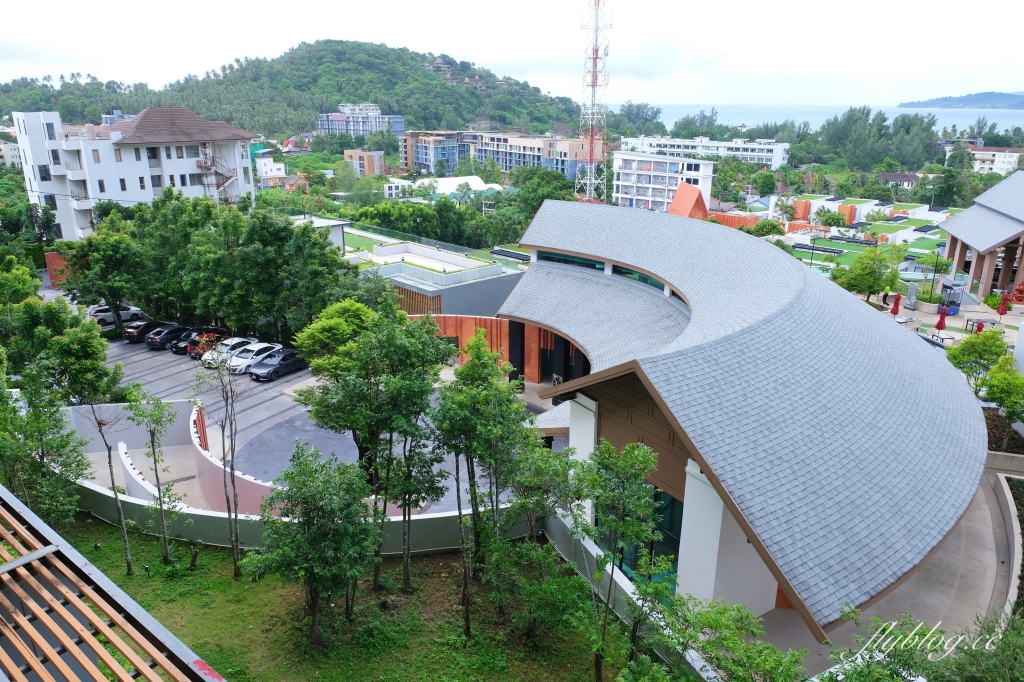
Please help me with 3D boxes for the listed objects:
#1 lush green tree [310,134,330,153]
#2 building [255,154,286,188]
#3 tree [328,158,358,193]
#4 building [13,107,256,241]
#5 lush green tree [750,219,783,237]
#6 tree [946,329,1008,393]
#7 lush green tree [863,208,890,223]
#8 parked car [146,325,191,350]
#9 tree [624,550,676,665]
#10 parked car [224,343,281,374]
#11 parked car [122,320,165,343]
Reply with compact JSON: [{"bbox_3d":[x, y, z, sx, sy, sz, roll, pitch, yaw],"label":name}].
[{"bbox_3d":[-112.544,-115.768,400.000,11.880,10.150,11.280,-5,20,-14],"label":"lush green tree"},{"bbox_3d":[-81.387,-58.022,228.093,8.600,11.000,8.000,-12,23,-32],"label":"building"},{"bbox_3d":[-57.116,-56.096,232.000,9.580,11.620,9.100,-4,20,-13],"label":"tree"},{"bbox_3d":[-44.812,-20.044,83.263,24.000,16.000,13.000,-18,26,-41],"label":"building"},{"bbox_3d":[33.504,-14.481,89.484,4.460,3.160,4.460,0,19,0],"label":"lush green tree"},{"bbox_3d":[25.992,1.261,38.103,3.460,4.010,3.460,0,19,0],"label":"tree"},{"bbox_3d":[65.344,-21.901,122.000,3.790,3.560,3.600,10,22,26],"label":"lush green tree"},{"bbox_3d":[-27.628,-0.501,56.105,1.780,1.460,4.500,12,22,30],"label":"parked car"},{"bbox_3d":[5.058,10.420,26.459,2.000,5.300,2.000,0,19,0],"label":"tree"},{"bbox_3d":[-20.265,1.221,53.870,1.730,1.480,4.200,12,22,30],"label":"parked car"},{"bbox_3d":[-31.790,-1.147,60.484,1.800,1.450,4.650,12,22,30],"label":"parked car"}]

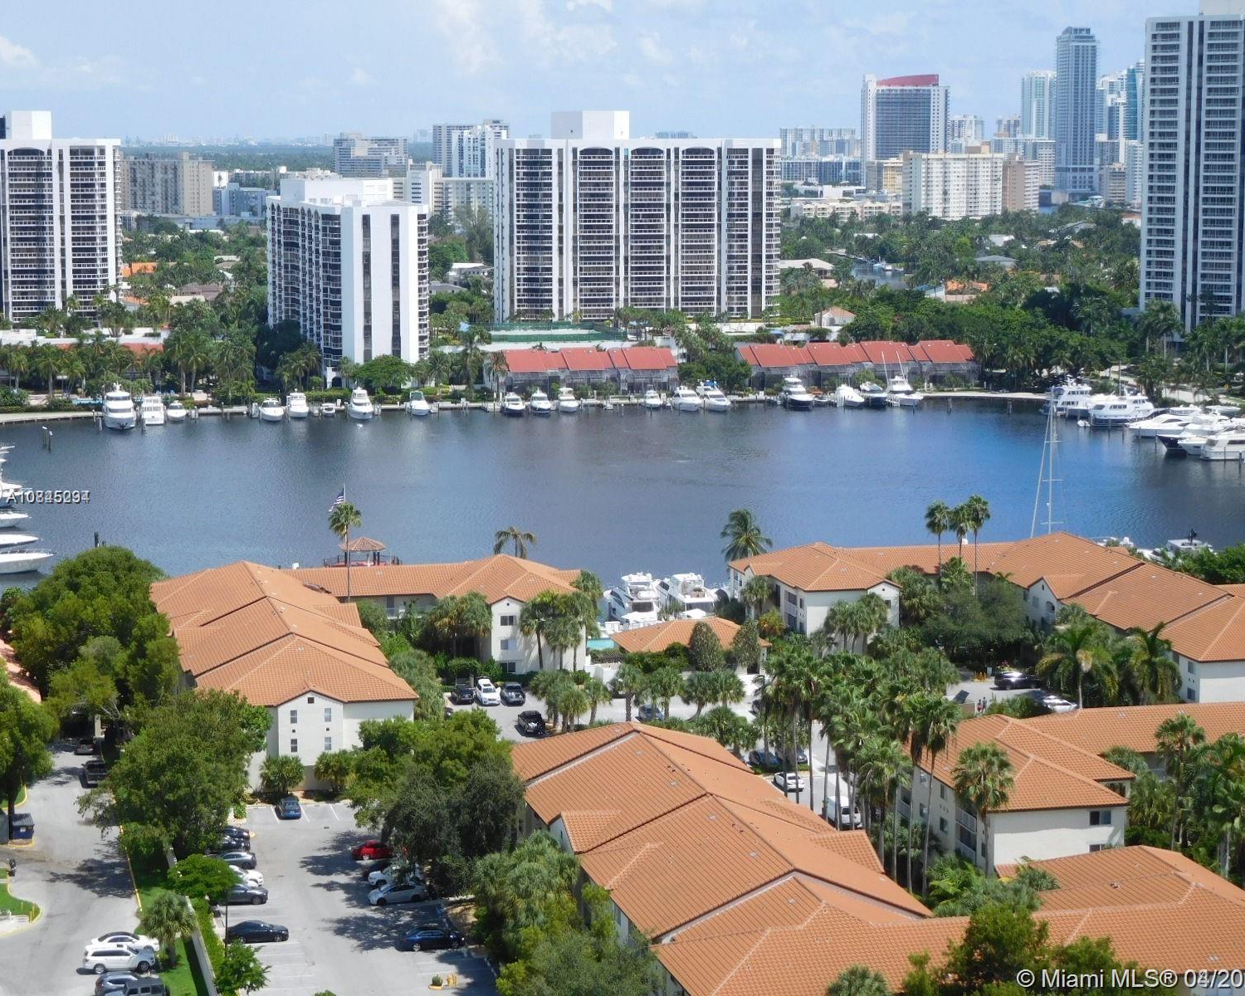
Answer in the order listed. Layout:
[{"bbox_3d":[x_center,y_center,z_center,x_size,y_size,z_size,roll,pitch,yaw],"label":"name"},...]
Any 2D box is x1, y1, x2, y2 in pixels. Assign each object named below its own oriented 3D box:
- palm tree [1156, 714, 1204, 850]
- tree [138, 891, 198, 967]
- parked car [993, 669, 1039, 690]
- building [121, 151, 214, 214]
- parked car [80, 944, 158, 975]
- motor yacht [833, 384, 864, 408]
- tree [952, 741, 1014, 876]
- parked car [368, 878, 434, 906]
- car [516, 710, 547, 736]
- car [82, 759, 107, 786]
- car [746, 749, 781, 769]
[{"bbox_3d":[44.183,23.577,213.565,4.000,13.200,4.000,0,8,0],"label":"palm tree"},{"bbox_3d":[-32.403,30.469,191.051,4.000,5.600,4.000,0,8,0],"label":"tree"},{"bbox_3d":[42.485,19.557,288.907,4.750,1.520,1.870,-1,8,-5],"label":"parked car"},{"bbox_3d":[-292.199,-198.538,1727.681,60.000,48.500,24.000,7,10,40],"label":"building"},{"bbox_3d":[-35.698,32.488,190.598,5.000,1.720,1.930,-1,8,-10],"label":"parked car"},{"bbox_3d":[52.600,-23.238,611.434,4.100,4.500,13.000,-3,8,-18],"label":"motor yacht"},{"bbox_3d":[28.536,25.357,212.343,4.800,12.600,4.800,0,8,0],"label":"tree"},{"bbox_3d":[-17.258,30.296,207.670,4.500,1.470,1.790,-3,8,-18],"label":"parked car"},{"bbox_3d":[-9.099,22.399,267.338,1.870,1.660,4.700,-2,8,-12],"label":"car"},{"bbox_3d":[-49.006,25.534,250.796,2.000,1.900,5.700,-2,8,-14],"label":"car"},{"bbox_3d":[13.415,24.218,252.427,1.830,1.470,4.600,-2,8,-16],"label":"car"}]

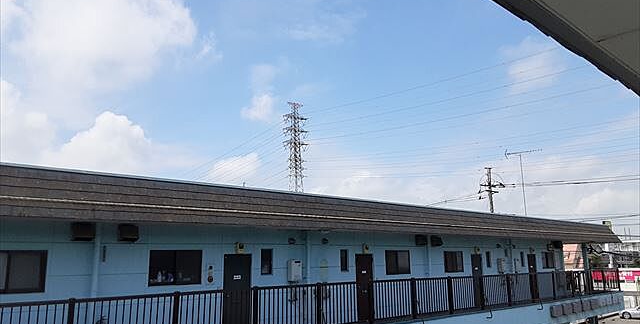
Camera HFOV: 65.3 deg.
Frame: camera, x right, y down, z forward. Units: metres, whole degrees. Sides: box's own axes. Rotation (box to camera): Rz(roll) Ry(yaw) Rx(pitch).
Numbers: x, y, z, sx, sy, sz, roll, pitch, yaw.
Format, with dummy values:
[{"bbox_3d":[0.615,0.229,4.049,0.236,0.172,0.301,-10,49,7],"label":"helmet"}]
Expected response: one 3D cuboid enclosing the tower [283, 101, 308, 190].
[{"bbox_3d":[-7.881,8.467,166.445,11.000,59.905,7.500,10,-16,-43],"label":"tower"}]

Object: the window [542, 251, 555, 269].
[{"bbox_3d":[10.540,4.535,22.983,1.239,0.734,0.100,9,-14,-42],"label":"window"}]

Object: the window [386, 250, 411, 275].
[{"bbox_3d":[2.441,3.117,15.467,1.170,0.712,0.100,9,-15,-41],"label":"window"}]

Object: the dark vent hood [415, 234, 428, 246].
[{"bbox_3d":[3.388,2.621,16.564,0.372,0.323,0.200,9,-14,-42],"label":"dark vent hood"}]

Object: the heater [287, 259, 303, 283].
[{"bbox_3d":[-0.624,2.803,12.827,0.347,0.561,0.170,9,-14,-42],"label":"heater"}]

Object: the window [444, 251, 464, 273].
[{"bbox_3d":[4.704,3.501,17.466,1.124,0.708,0.100,9,-15,-41],"label":"window"}]

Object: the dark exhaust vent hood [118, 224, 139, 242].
[{"bbox_3d":[-3.779,1.418,9.957,0.338,0.333,0.227,9,-15,-41],"label":"dark exhaust vent hood"}]

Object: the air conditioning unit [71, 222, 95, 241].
[{"bbox_3d":[-4.440,1.311,9.372,0.338,0.333,0.227,9,-15,-41],"label":"air conditioning unit"}]

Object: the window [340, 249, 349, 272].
[{"bbox_3d":[0.688,2.756,13.933,0.265,0.568,0.100,9,-15,-41],"label":"window"}]

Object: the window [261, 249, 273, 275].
[{"bbox_3d":[-1.305,2.480,12.373,0.357,0.614,0.100,9,-14,-42],"label":"window"}]

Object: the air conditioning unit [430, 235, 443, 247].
[{"bbox_3d":[3.944,2.673,16.790,0.338,0.333,0.227,9,-15,-41],"label":"air conditioning unit"}]

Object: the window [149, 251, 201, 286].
[{"bbox_3d":[-3.084,2.283,10.757,1.215,0.740,0.100,9,-14,-42],"label":"window"}]

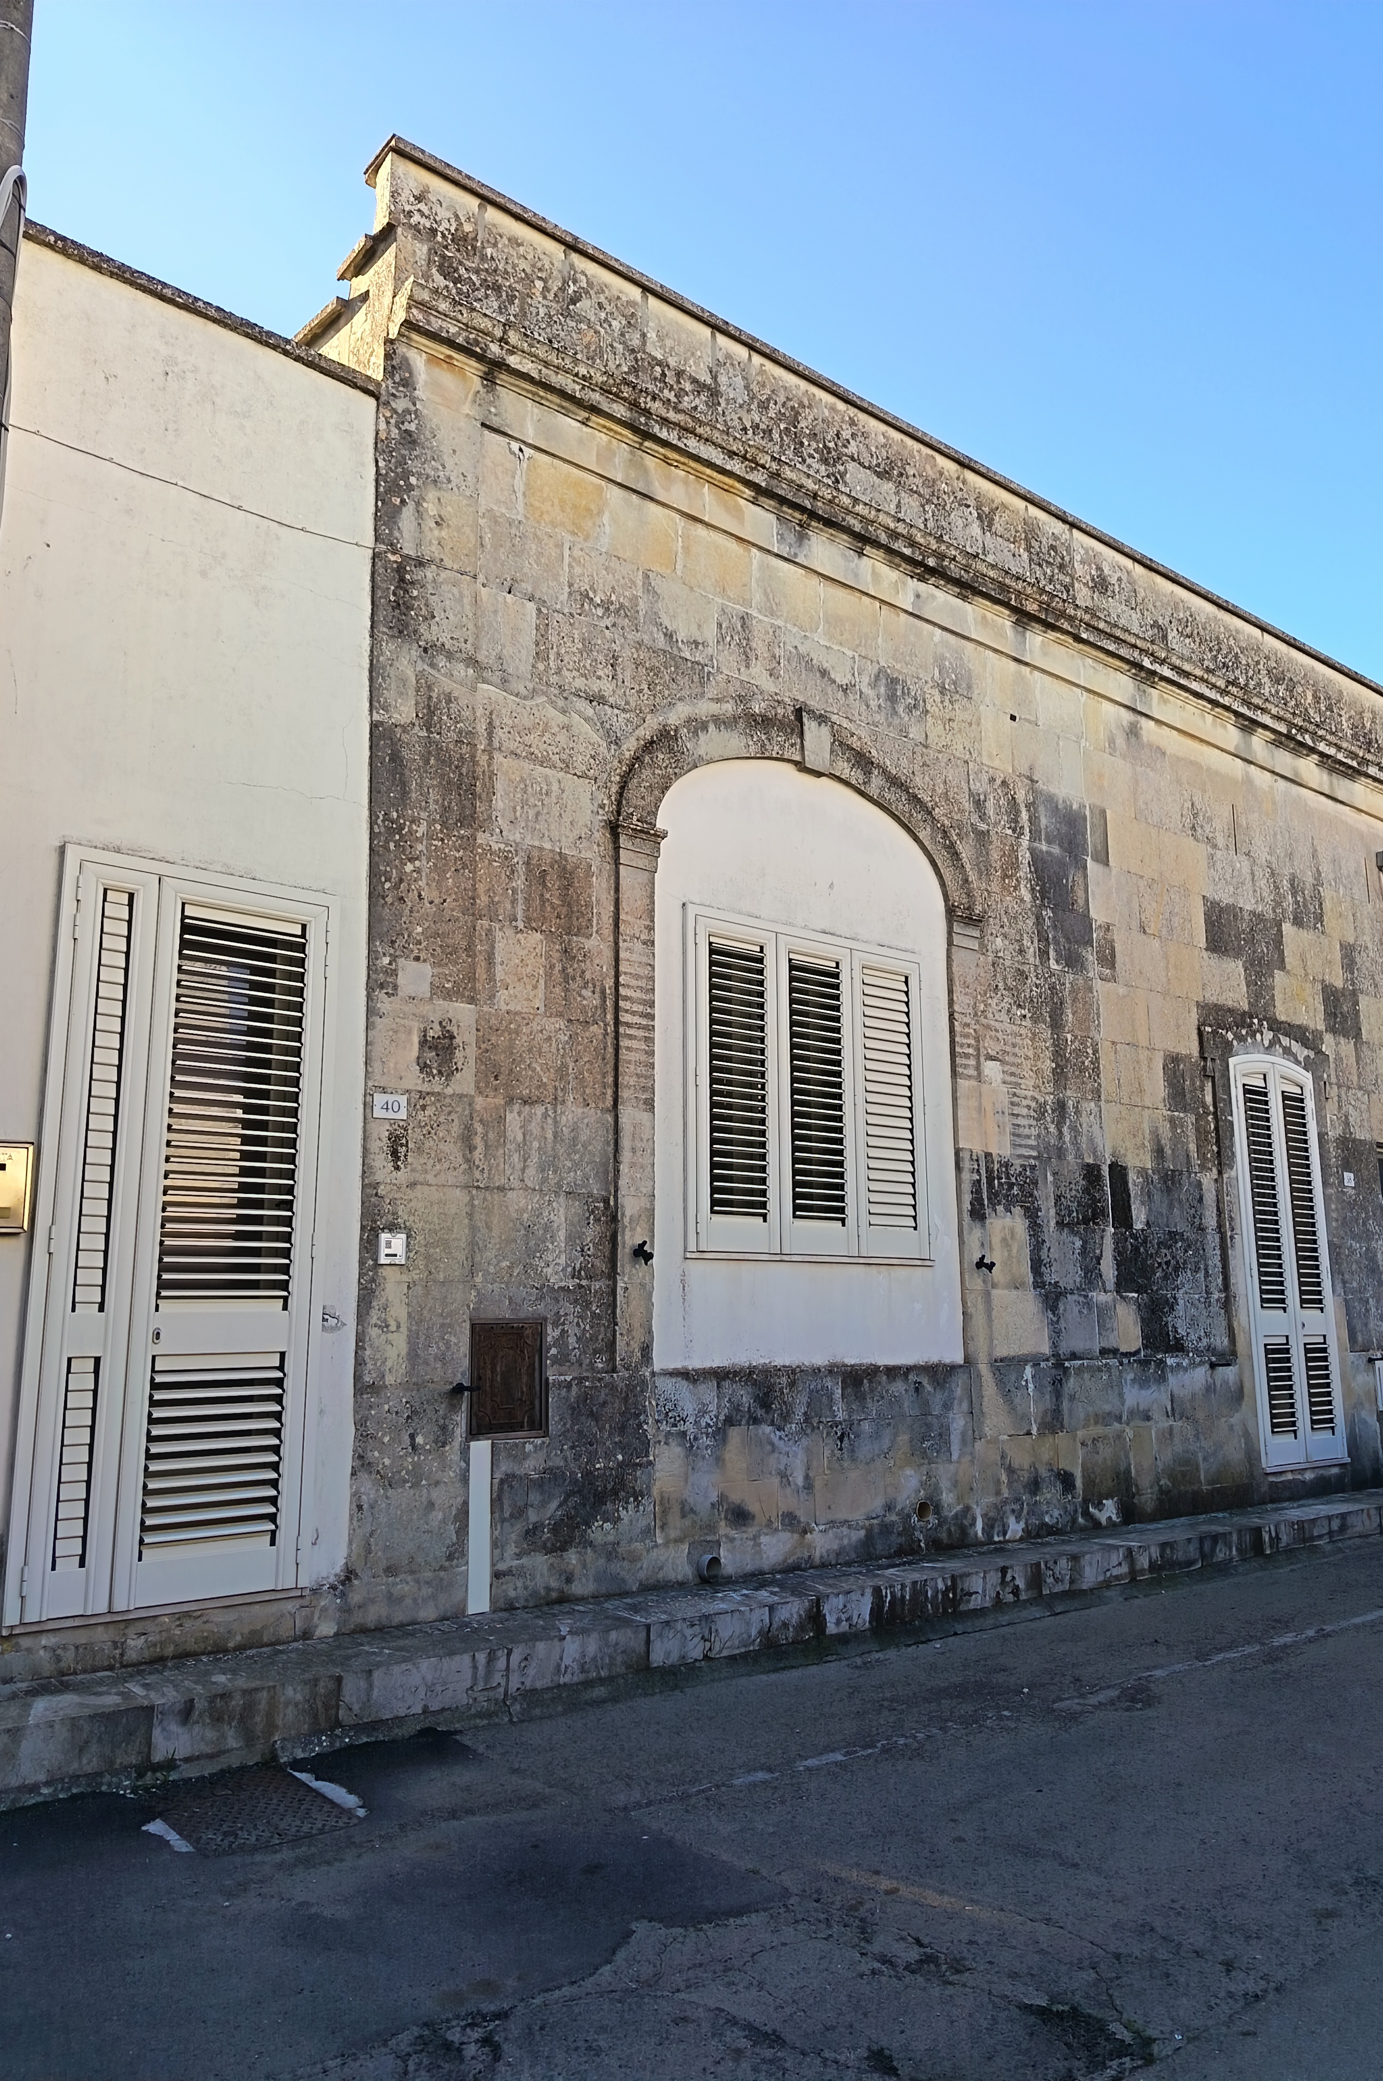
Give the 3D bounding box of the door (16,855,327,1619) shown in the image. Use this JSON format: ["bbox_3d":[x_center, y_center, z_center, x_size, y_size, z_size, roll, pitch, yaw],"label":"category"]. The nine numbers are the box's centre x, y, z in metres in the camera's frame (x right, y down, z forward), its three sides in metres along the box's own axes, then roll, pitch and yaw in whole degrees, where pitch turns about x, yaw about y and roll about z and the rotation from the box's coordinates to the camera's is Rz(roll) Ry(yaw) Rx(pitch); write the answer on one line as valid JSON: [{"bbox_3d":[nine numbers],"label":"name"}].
[{"bbox_3d":[-1.899,0.708,5.408,1.030,2.673,0.080,8,-14,-38],"label":"door"}]

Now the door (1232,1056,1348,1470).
[{"bbox_3d":[4.222,1.538,10.279,1.129,2.873,0.080,8,-14,-38],"label":"door"}]

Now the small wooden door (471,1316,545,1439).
[{"bbox_3d":[-0.792,1.441,6.164,0.383,0.491,0.050,8,-14,-38],"label":"small wooden door"}]

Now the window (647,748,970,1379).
[{"bbox_3d":[0.612,0.080,7.638,2.128,3.202,0.130,8,-14,-38],"label":"window"}]

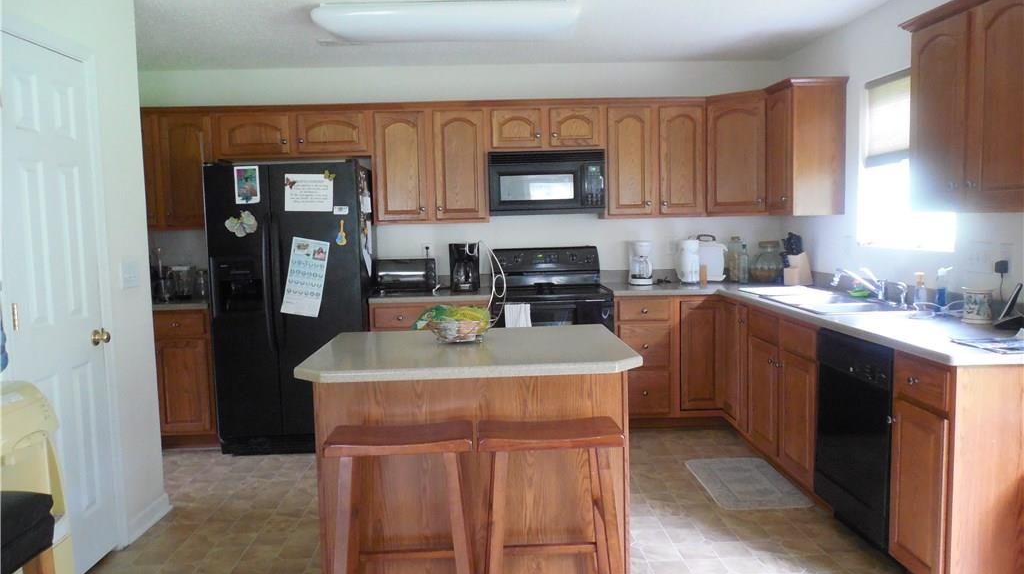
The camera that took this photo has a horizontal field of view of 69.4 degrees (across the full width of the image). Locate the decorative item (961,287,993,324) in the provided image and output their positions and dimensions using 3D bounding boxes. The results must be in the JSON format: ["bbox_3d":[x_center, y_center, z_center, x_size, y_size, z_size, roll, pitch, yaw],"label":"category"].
[{"bbox_3d":[1.914,0.080,3.069,0.125,0.134,0.125,-2,5,-2],"label":"decorative item"}]

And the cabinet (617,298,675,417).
[{"bbox_3d":[0.832,0.436,4.937,0.377,0.815,0.615,-2,5,-2],"label":"cabinet"}]

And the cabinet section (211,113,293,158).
[{"bbox_3d":[-1.713,-1.003,4.997,0.505,0.290,0.325,-1,5,-1],"label":"cabinet section"}]

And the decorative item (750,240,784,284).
[{"bbox_3d":[1.758,-0.169,5.087,0.237,0.298,0.237,-1,5,-1],"label":"decorative item"}]

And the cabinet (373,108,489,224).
[{"bbox_3d":[-0.544,-0.815,5.039,0.774,0.764,0.325,-1,5,-1],"label":"cabinet"}]

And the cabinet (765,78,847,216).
[{"bbox_3d":[1.749,-0.818,4.417,0.335,0.772,0.379,-2,5,-2],"label":"cabinet"}]

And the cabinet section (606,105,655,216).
[{"bbox_3d":[0.767,-0.830,4.980,0.320,0.730,0.320,-1,5,-2],"label":"cabinet section"}]

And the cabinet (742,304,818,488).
[{"bbox_3d":[1.650,0.518,3.843,0.613,0.800,0.930,-2,5,-2],"label":"cabinet"}]

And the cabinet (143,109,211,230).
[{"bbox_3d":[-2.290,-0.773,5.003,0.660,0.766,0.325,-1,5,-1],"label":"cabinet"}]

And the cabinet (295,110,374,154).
[{"bbox_3d":[-1.166,-1.013,4.913,0.505,0.310,0.325,-2,5,-2],"label":"cabinet"}]

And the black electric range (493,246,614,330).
[{"bbox_3d":[0.253,0.352,4.907,0.762,1.185,0.660,-2,5,-2],"label":"black electric range"}]

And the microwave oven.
[{"bbox_3d":[0.229,-0.697,5.033,0.761,0.424,0.390,-1,5,-1],"label":"microwave oven"}]

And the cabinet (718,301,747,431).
[{"bbox_3d":[1.649,0.460,4.504,0.628,0.770,0.490,-1,5,-1],"label":"cabinet"}]

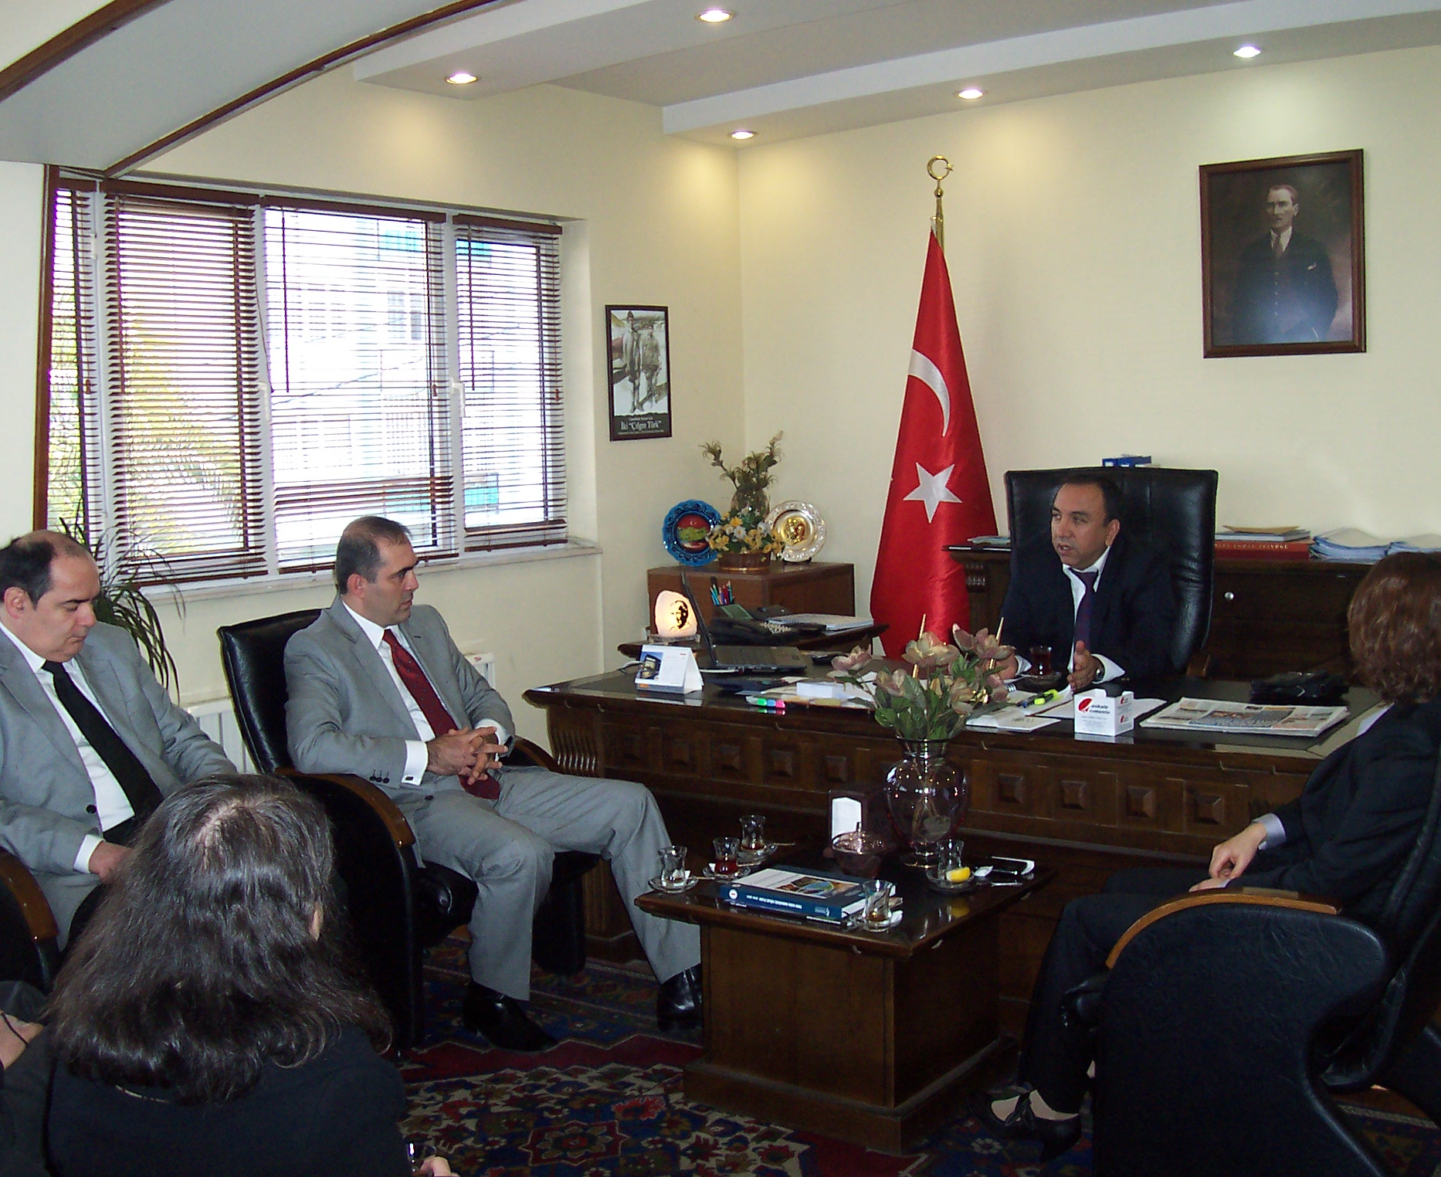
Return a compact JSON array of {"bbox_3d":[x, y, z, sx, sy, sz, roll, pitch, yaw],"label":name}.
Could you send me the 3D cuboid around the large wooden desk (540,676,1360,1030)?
[{"bbox_3d":[0.675,0.642,4.439,2.190,0.735,1.030,2,6,34],"label":"large wooden desk"}]

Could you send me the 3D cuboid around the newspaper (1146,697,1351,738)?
[{"bbox_3d":[1.171,0.287,3.740,0.378,0.017,0.335,2,6,33],"label":"newspaper"}]

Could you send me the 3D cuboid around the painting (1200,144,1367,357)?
[{"bbox_3d":[1.880,-1.109,5.604,0.560,0.655,0.035,2,6,37],"label":"painting"}]

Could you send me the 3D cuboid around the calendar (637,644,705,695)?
[{"bbox_3d":[-0.140,0.216,4.522,0.172,0.118,0.090,2,6,37],"label":"calendar"}]

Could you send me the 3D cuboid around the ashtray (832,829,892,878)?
[{"bbox_3d":[0.308,0.584,3.695,0.130,0.095,0.130,-2,5,0],"label":"ashtray"}]

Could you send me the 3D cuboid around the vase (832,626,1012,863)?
[{"bbox_3d":[0.464,0.361,3.883,0.410,0.550,0.380,-1,5,1],"label":"vase"}]

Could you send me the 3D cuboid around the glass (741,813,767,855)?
[{"bbox_3d":[0.076,0.575,3.909,0.058,0.084,0.058,-2,5,0],"label":"glass"}]

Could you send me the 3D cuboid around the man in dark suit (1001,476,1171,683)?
[{"bbox_3d":[1.019,0.320,4.754,0.560,1.310,0.740,1,5,26],"label":"man in dark suit"}]

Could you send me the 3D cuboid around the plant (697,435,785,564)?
[{"bbox_3d":[0.110,-0.322,6.490,0.320,0.510,0.290,-1,5,1],"label":"plant"}]

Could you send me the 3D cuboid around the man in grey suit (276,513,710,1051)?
[{"bbox_3d":[-0.578,0.434,4.149,1.000,1.250,0.610,2,6,34],"label":"man in grey suit"}]

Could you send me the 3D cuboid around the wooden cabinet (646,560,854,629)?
[{"bbox_3d":[0.114,0.383,6.568,0.640,0.910,0.640,2,6,34],"label":"wooden cabinet"}]

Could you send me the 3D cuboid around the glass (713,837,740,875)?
[{"bbox_3d":[0.011,0.594,3.711,0.058,0.084,0.058,-2,5,0],"label":"glass"}]

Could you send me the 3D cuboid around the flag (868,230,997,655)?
[{"bbox_3d":[0.782,-0.427,6.120,0.470,1.740,0.250,0,5,19],"label":"flag"}]

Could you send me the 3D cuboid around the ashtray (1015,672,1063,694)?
[{"bbox_3d":[0.813,0.245,4.279,0.118,0.040,0.118,-2,5,0],"label":"ashtray"}]

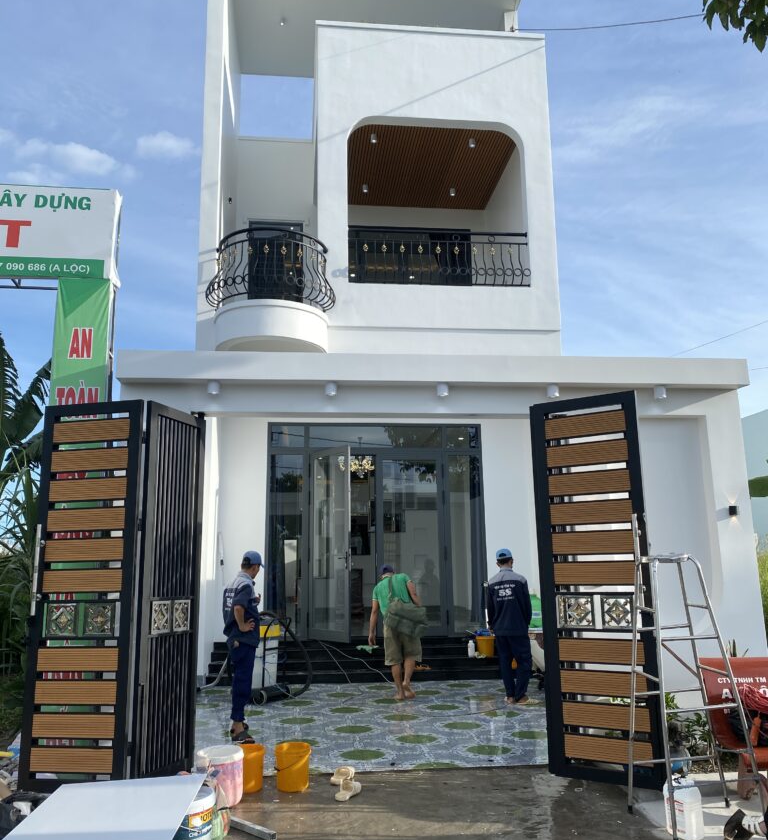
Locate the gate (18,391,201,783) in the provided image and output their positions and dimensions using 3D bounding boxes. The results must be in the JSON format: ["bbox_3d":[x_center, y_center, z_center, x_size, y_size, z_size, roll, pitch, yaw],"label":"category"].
[{"bbox_3d":[-1.868,1.174,5.378,0.956,2.547,0.735,-2,-11,6],"label":"gate"}]

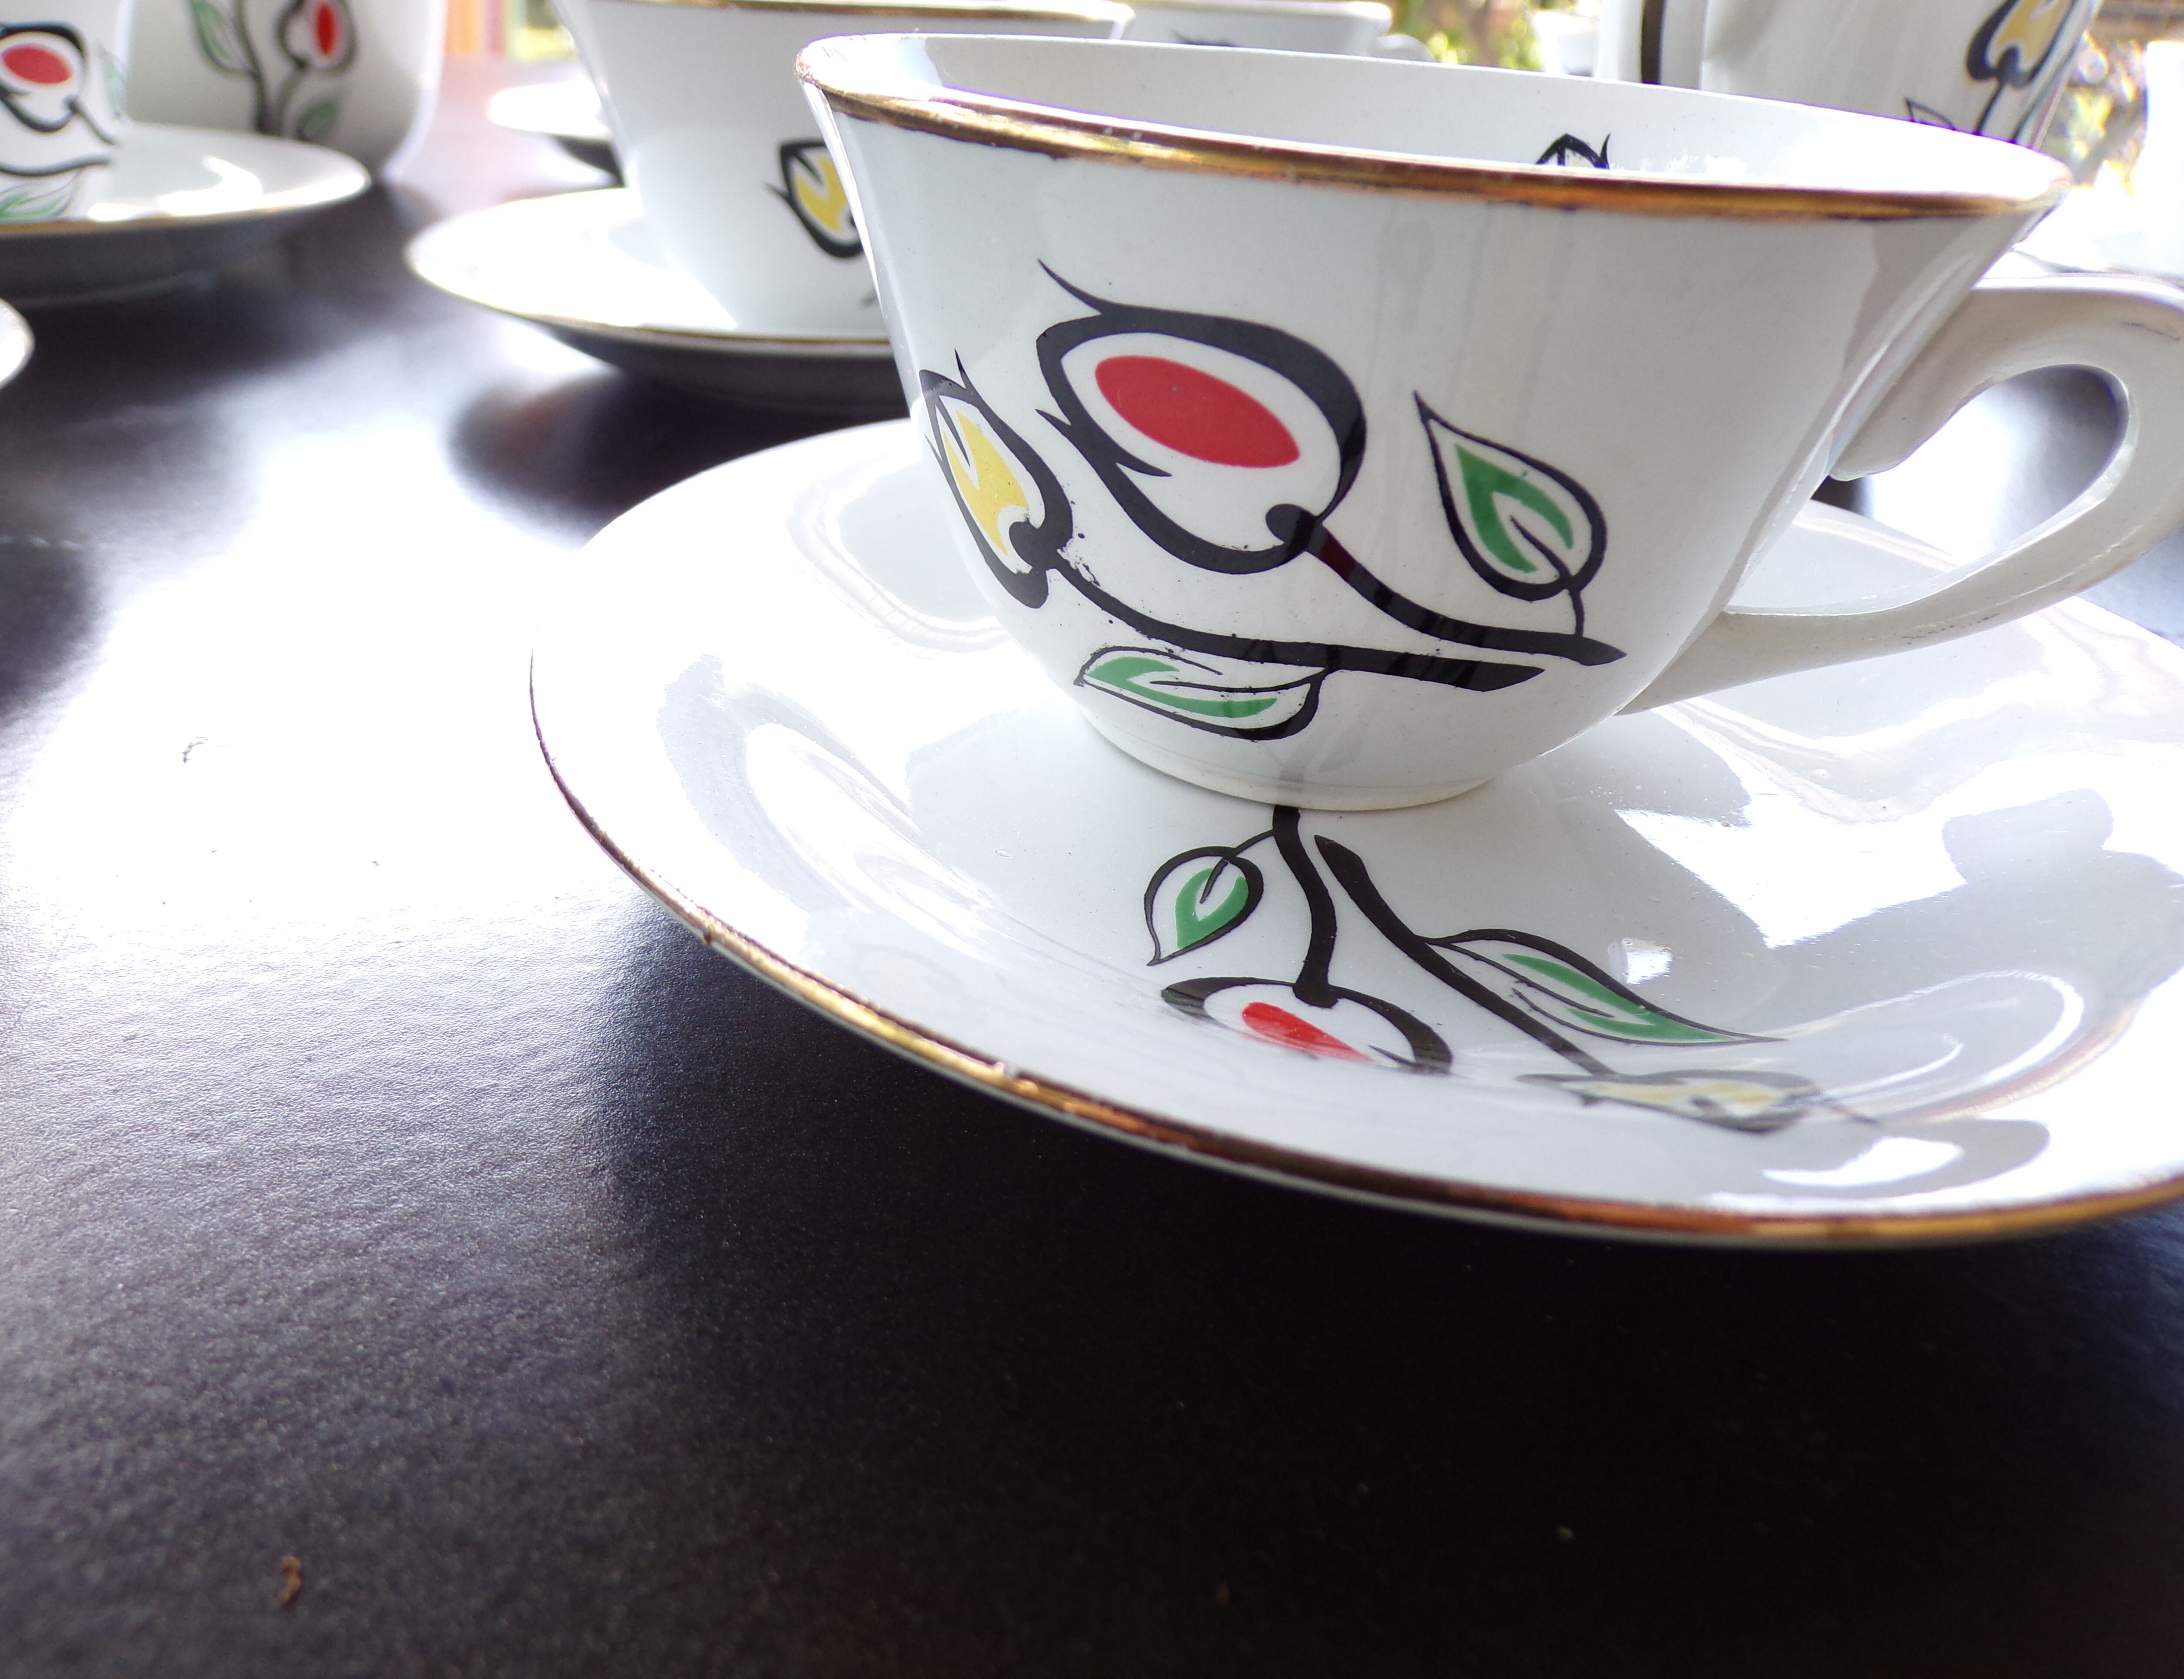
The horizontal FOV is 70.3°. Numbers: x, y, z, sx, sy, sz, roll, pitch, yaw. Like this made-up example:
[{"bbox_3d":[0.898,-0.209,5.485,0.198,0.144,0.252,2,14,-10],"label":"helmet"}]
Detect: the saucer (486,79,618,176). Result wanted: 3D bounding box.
[{"bbox_3d":[-0.094,-0.195,0.441,0.147,0.019,0.147,4,30,-2],"label":"saucer"}]

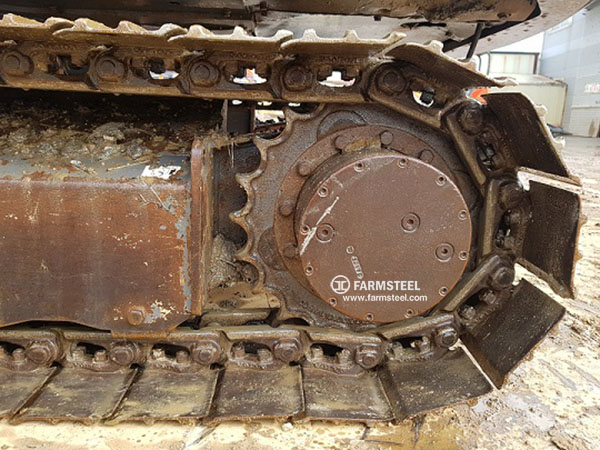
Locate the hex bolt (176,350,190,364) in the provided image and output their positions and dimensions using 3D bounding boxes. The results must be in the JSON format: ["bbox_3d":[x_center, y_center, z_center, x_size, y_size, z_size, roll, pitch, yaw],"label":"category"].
[{"bbox_3d":[-0.277,0.316,1.074,0.029,0.026,0.028,0,12,-1],"label":"hex bolt"}]

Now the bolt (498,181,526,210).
[{"bbox_3d":[0.463,-0.064,0.988,0.053,0.053,0.026,0,11,-1],"label":"bolt"}]

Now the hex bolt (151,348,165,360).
[{"bbox_3d":[-0.339,0.308,1.071,0.029,0.026,0.028,0,12,-1],"label":"hex bolt"}]

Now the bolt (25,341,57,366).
[{"bbox_3d":[-0.605,0.299,1.052,0.053,0.051,0.034,0,12,-1],"label":"bolt"}]

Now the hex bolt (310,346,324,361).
[{"bbox_3d":[0.042,0.309,1.081,0.029,0.024,0.029,5,11,-2],"label":"hex bolt"}]

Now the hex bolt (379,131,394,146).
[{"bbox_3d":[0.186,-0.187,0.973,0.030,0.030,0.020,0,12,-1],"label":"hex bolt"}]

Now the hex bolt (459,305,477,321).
[{"bbox_3d":[0.398,0.208,1.068,0.024,0.029,0.029,37,9,-8],"label":"hex bolt"}]

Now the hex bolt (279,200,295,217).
[{"bbox_3d":[-0.031,-0.037,1.048,0.033,0.033,0.018,0,11,-1],"label":"hex bolt"}]

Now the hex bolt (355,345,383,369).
[{"bbox_3d":[0.160,0.309,1.058,0.053,0.053,0.026,0,11,-1],"label":"hex bolt"}]

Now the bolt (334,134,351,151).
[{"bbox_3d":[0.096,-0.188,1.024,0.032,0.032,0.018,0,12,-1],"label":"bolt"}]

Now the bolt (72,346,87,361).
[{"bbox_3d":[-0.533,0.310,1.087,0.030,0.025,0.030,0,11,-1],"label":"bolt"}]

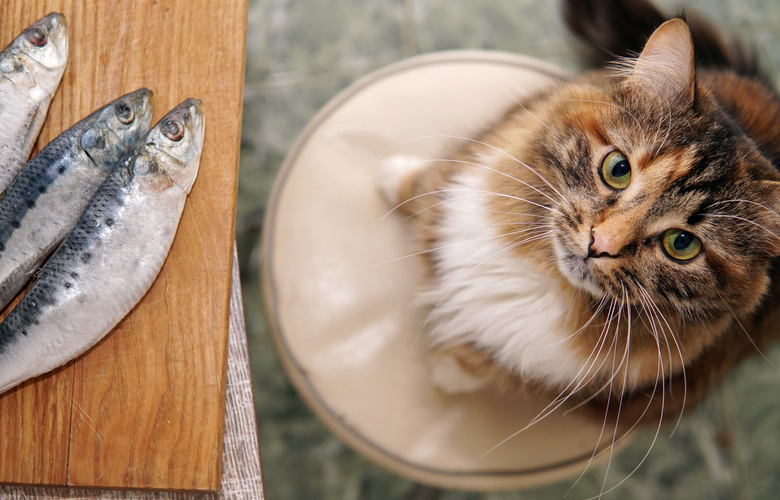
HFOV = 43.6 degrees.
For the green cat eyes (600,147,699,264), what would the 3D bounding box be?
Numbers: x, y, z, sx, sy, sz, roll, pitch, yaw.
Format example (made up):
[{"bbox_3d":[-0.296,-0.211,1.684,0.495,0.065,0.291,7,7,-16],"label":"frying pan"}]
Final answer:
[{"bbox_3d":[0.122,-0.020,0.456,0.018,0.015,0.063,-43,82,23],"label":"green cat eyes"}]

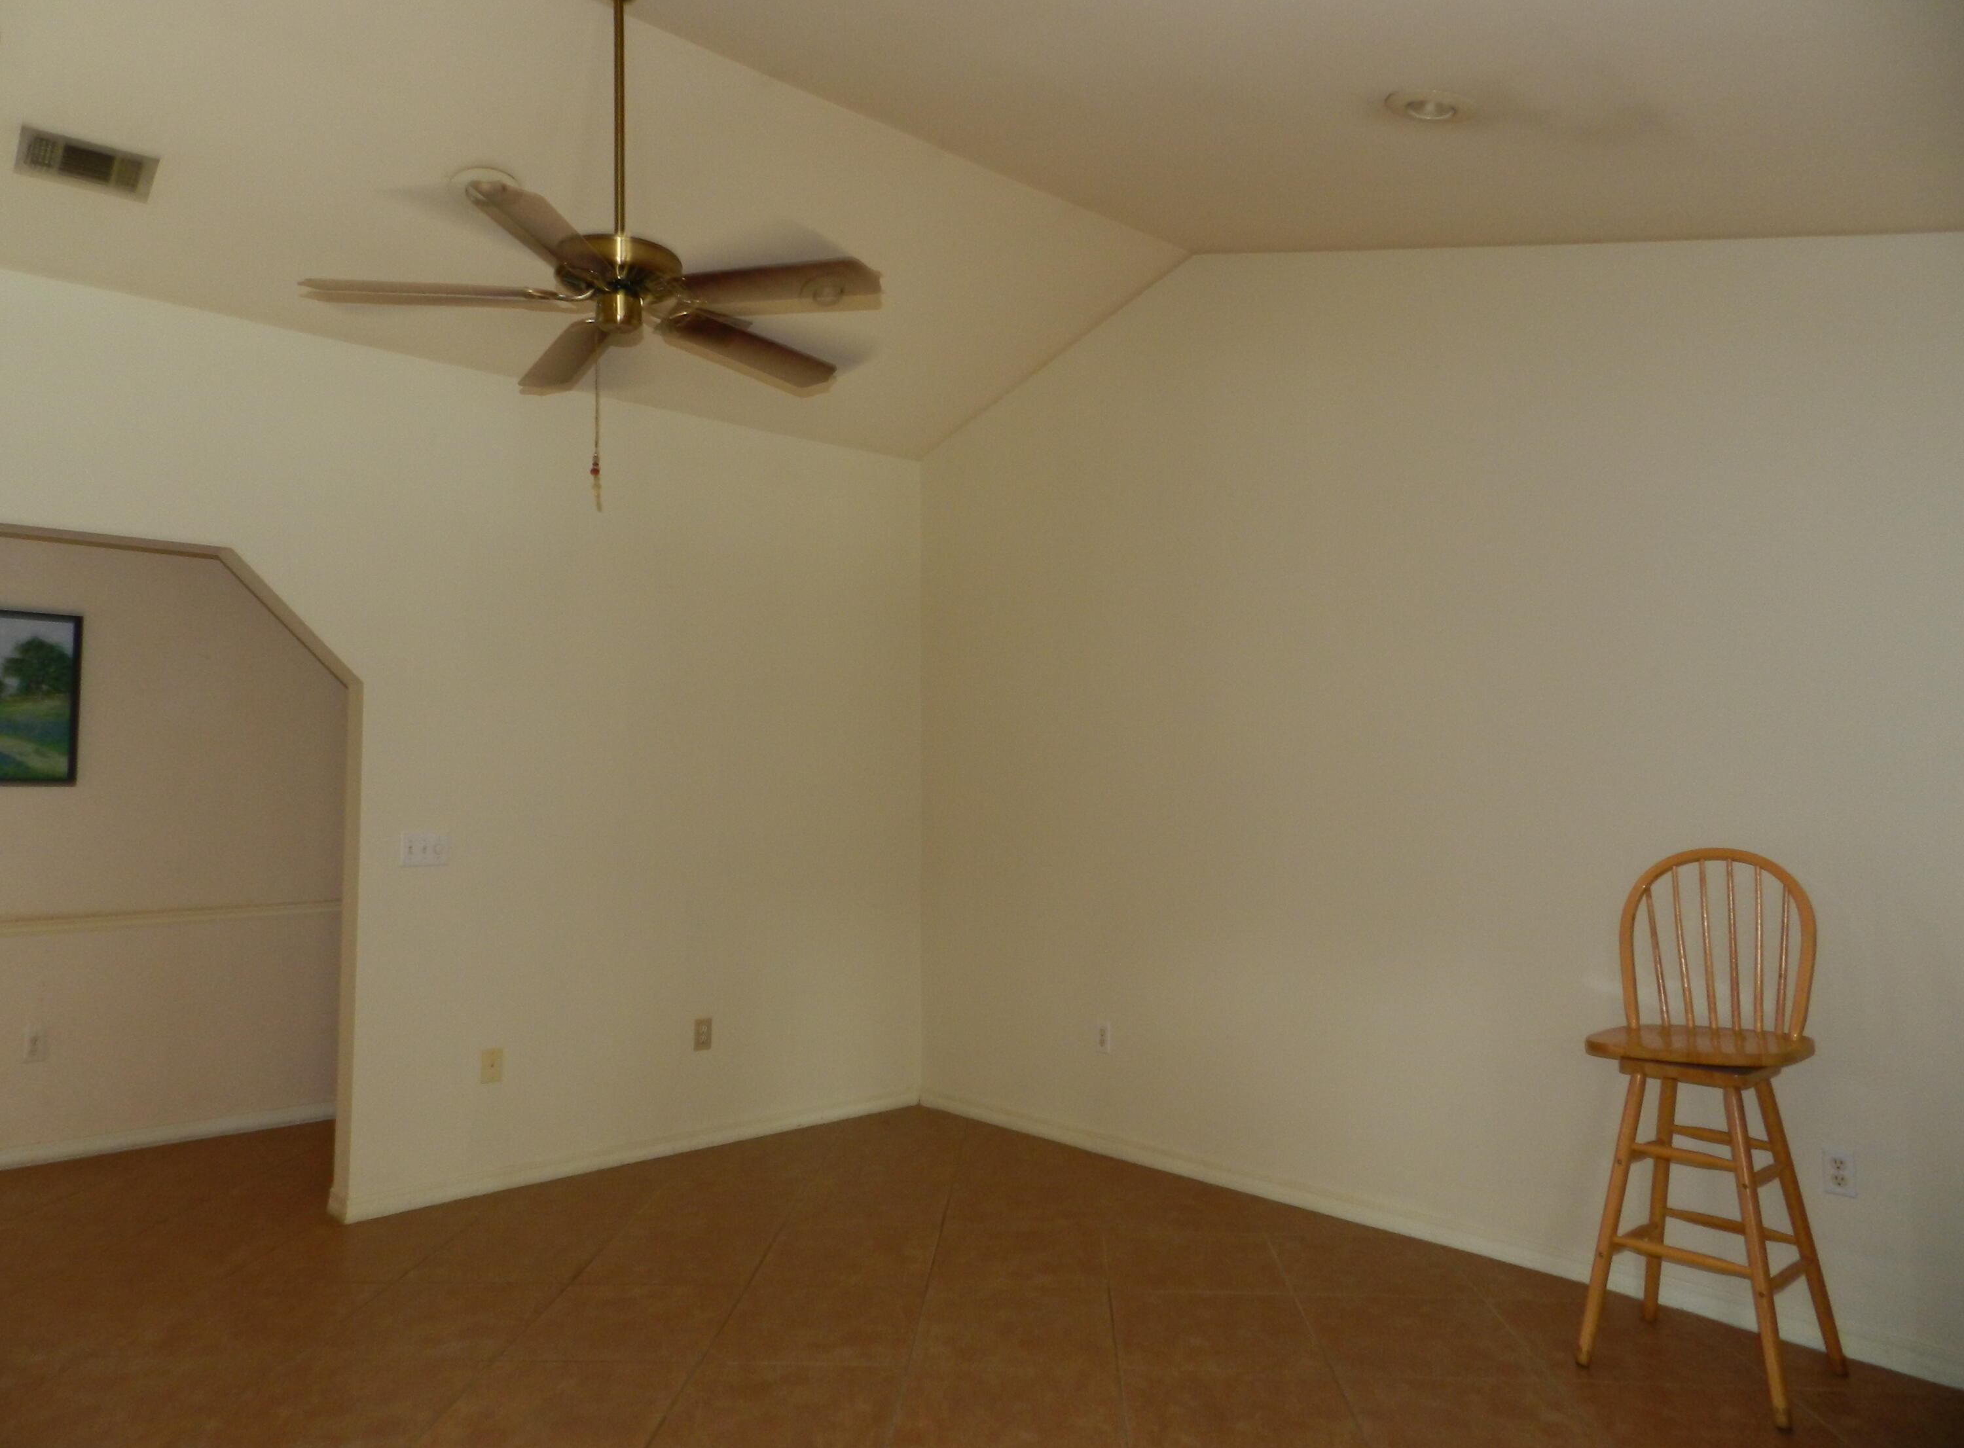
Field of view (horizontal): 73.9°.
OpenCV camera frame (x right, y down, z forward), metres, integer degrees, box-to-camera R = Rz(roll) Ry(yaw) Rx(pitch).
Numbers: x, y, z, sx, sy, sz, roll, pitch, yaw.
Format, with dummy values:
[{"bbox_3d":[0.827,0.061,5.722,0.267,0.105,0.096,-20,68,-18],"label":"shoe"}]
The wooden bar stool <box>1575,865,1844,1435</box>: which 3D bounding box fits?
[{"bbox_3d":[1.740,0.924,3.150,0.502,1.226,0.509,-3,-4,39],"label":"wooden bar stool"}]

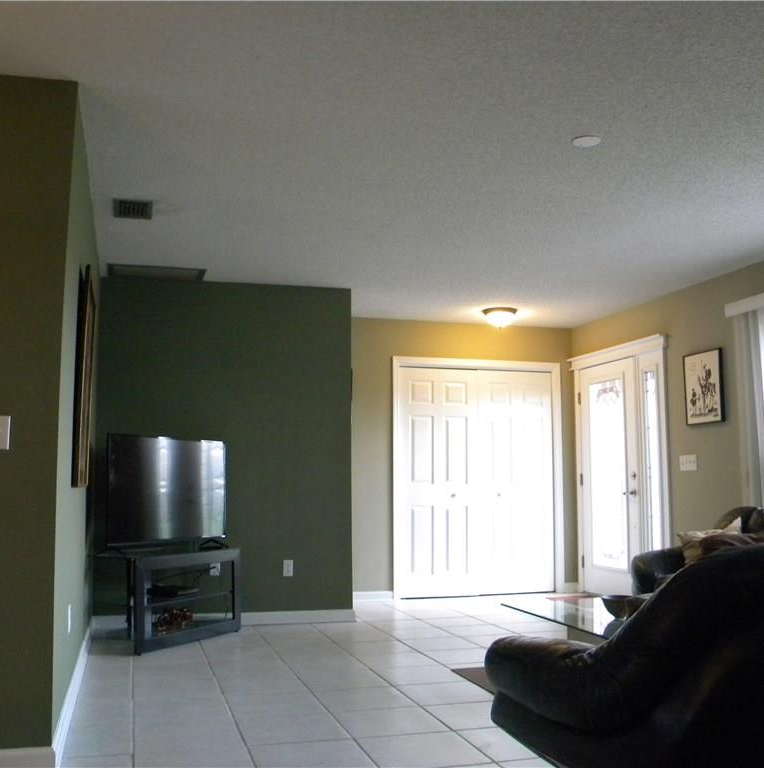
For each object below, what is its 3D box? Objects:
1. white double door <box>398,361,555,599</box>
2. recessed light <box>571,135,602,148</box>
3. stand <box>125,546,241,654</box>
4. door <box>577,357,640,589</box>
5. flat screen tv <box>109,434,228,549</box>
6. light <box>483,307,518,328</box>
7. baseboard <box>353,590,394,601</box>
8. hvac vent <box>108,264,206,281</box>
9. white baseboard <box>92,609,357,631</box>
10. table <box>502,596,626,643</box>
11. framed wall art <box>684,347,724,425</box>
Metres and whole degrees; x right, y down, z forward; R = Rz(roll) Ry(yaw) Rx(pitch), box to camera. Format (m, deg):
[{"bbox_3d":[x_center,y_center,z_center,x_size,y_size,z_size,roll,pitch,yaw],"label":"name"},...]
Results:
[{"bbox_3d":[0.873,0.877,7.489,1.510,2.020,0.050,2,-7,-17],"label":"white double door"},{"bbox_3d":[0.896,-1.055,3.628,0.130,0.015,0.130,0,-7,0],"label":"recessed light"},{"bbox_3d":[-1.402,1.365,5.347,0.500,0.550,0.910,-5,-8,32],"label":"stand"},{"bbox_3d":[1.982,0.844,7.273,0.050,2.030,0.890,2,-7,-17],"label":"door"},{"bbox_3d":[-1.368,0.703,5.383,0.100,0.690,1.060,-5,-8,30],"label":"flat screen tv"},{"bbox_3d":[1.005,-0.551,7.103,0.300,0.150,0.300,0,-7,0],"label":"light"},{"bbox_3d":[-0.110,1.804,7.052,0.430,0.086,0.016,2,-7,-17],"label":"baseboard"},{"bbox_3d":[-1.569,-0.778,5.771,0.655,0.020,0.340,2,-7,-17],"label":"hvac vent"},{"bbox_3d":[-1.054,1.652,5.783,1.820,0.086,0.016,2,-7,-17],"label":"white baseboard"},{"bbox_3d":[1.222,1.291,4.034,0.950,0.340,1.050,2,-7,-17],"label":"table"},{"bbox_3d":[2.349,0.029,6.076,0.030,0.520,0.405,2,-7,-17],"label":"framed wall art"}]

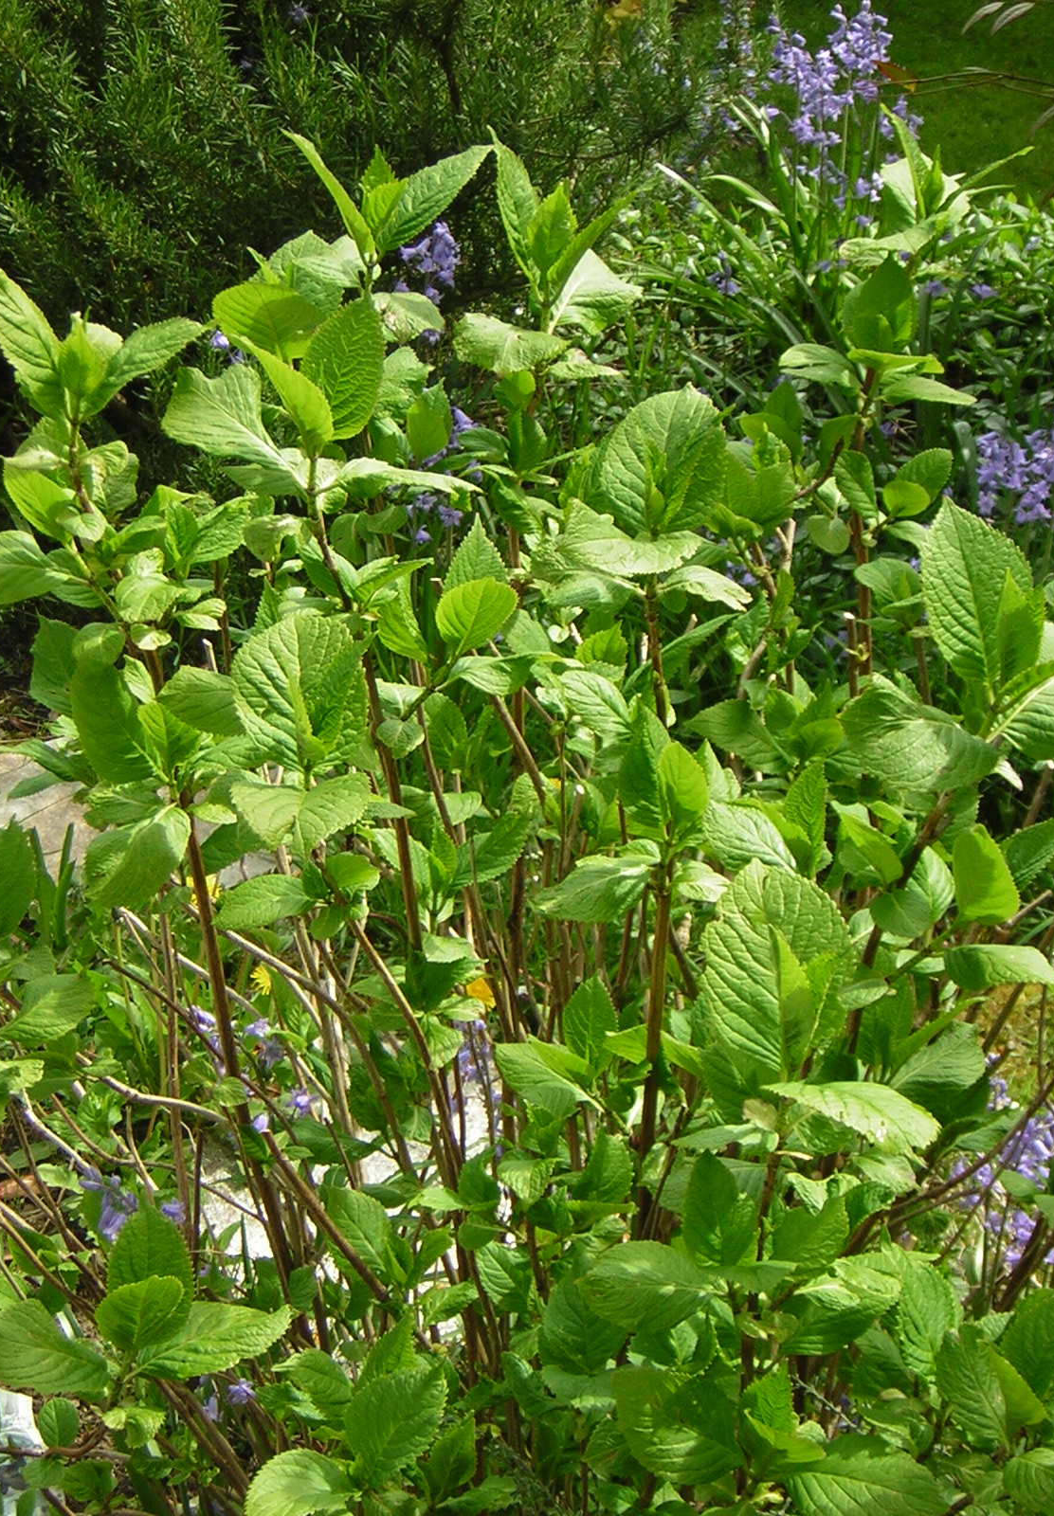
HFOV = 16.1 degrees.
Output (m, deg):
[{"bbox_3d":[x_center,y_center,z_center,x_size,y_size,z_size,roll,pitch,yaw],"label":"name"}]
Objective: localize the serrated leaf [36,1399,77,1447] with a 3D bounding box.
[{"bbox_3d":[-0.274,0.388,2.170,0.025,0.029,0.006,1,-18,0],"label":"serrated leaf"}]

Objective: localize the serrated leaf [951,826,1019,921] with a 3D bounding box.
[{"bbox_3d":[0.273,0.069,2.220,0.043,0.065,0.020,-1,28,0],"label":"serrated leaf"}]

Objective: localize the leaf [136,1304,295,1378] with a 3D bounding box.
[{"bbox_3d":[-0.191,0.356,2.270,0.099,0.019,0.055,-17,45,-17],"label":"leaf"}]

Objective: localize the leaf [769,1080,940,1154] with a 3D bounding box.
[{"bbox_3d":[0.177,0.193,2.000,0.098,0.020,0.052,24,33,23],"label":"leaf"}]

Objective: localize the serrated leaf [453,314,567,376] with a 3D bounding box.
[{"bbox_3d":[-0.011,-0.267,2.400,0.072,0.018,0.070,2,23,12],"label":"serrated leaf"}]

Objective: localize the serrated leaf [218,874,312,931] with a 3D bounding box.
[{"bbox_3d":[-0.172,0.092,2.422,0.064,0.018,0.038,-14,44,1],"label":"serrated leaf"}]

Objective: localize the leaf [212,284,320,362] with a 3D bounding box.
[{"bbox_3d":[-0.169,-0.284,2.430,0.069,0.065,0.022,-5,47,4],"label":"leaf"}]

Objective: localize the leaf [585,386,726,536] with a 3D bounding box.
[{"bbox_3d":[0.088,-0.195,2.430,0.084,0.102,0.030,9,-15,3],"label":"leaf"}]

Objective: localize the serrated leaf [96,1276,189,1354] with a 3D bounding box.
[{"bbox_3d":[-0.240,0.342,2.300,0.051,0.057,0.018,19,14,-5],"label":"serrated leaf"}]

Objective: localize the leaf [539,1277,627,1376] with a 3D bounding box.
[{"bbox_3d":[0.033,0.345,2.280,0.055,0.018,0.071,-7,61,-2],"label":"leaf"}]

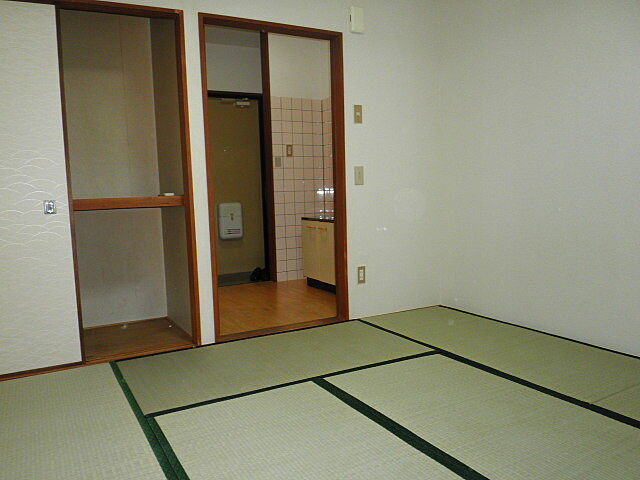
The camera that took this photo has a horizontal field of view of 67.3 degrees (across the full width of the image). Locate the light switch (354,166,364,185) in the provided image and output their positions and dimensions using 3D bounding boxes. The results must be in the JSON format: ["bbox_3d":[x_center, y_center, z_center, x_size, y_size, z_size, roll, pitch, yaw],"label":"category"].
[{"bbox_3d":[0.283,-0.453,3.399,0.071,0.122,0.013,-4,5,-29],"label":"light switch"}]

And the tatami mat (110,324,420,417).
[{"bbox_3d":[-0.226,0.667,2.706,1.576,0.033,0.847,-4,5,-29],"label":"tatami mat"}]

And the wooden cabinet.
[{"bbox_3d":[0.198,0.125,4.660,0.495,0.704,0.653,-4,5,-29],"label":"wooden cabinet"}]

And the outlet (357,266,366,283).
[{"bbox_3d":[0.306,0.259,3.461,0.071,0.122,0.013,-4,5,-29],"label":"outlet"}]

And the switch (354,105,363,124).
[{"bbox_3d":[0.274,-0.878,3.365,0.071,0.122,0.013,-4,5,-29],"label":"switch"}]

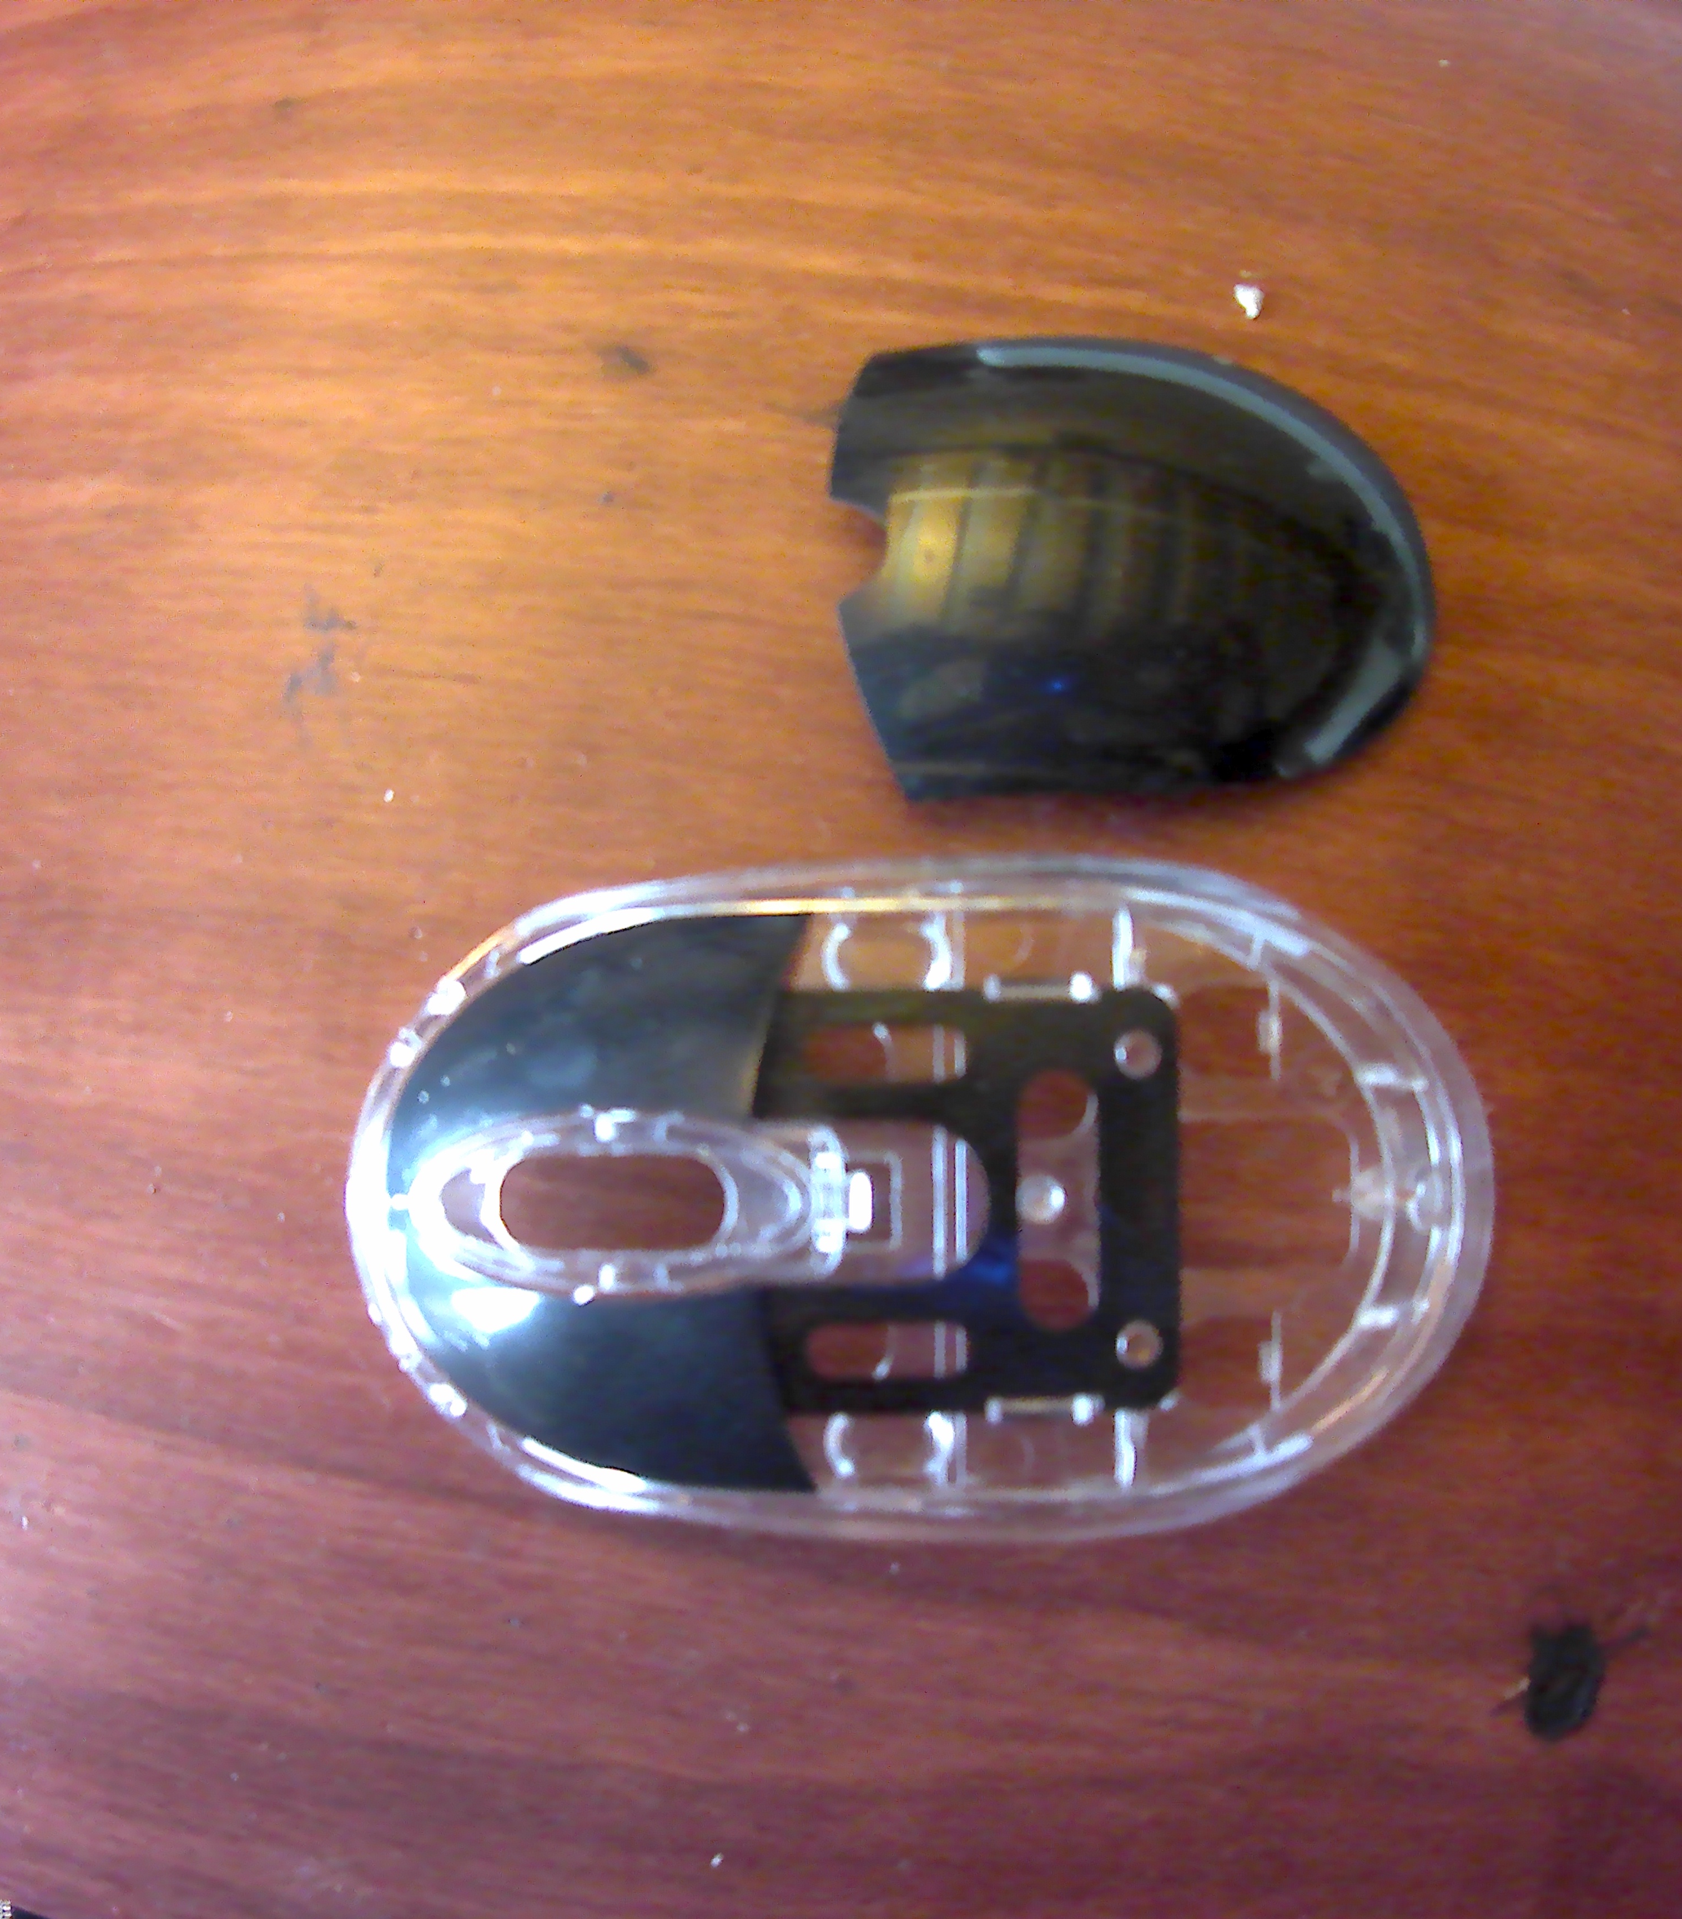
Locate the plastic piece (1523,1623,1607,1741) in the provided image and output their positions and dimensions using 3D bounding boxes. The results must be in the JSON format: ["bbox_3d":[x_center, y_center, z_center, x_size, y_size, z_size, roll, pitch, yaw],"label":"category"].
[{"bbox_3d":[0.082,0.082,0.150,0.009,0.003,0.013,4,90,0],"label":"plastic piece"}]

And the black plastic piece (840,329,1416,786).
[{"bbox_3d":[0.033,-0.045,0.144,0.068,0.015,0.053,-2,82,0],"label":"black plastic piece"}]

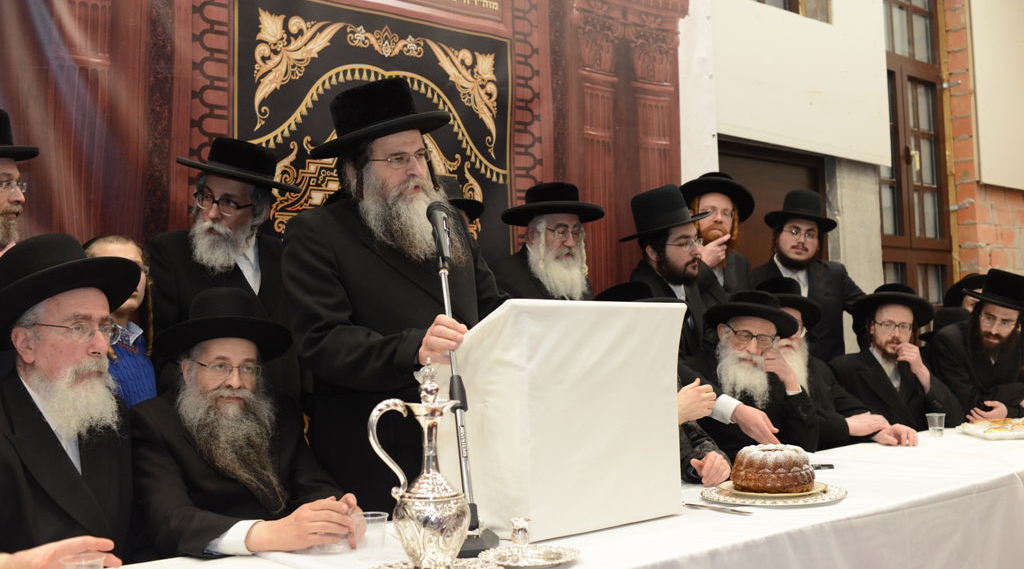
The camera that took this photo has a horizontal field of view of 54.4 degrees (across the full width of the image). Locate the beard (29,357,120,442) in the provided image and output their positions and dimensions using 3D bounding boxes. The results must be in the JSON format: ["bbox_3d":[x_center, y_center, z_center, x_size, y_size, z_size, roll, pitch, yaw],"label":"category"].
[{"bbox_3d":[-0.756,0.199,1.720,0.105,0.145,0.135,-4,-4,28],"label":"beard"}]

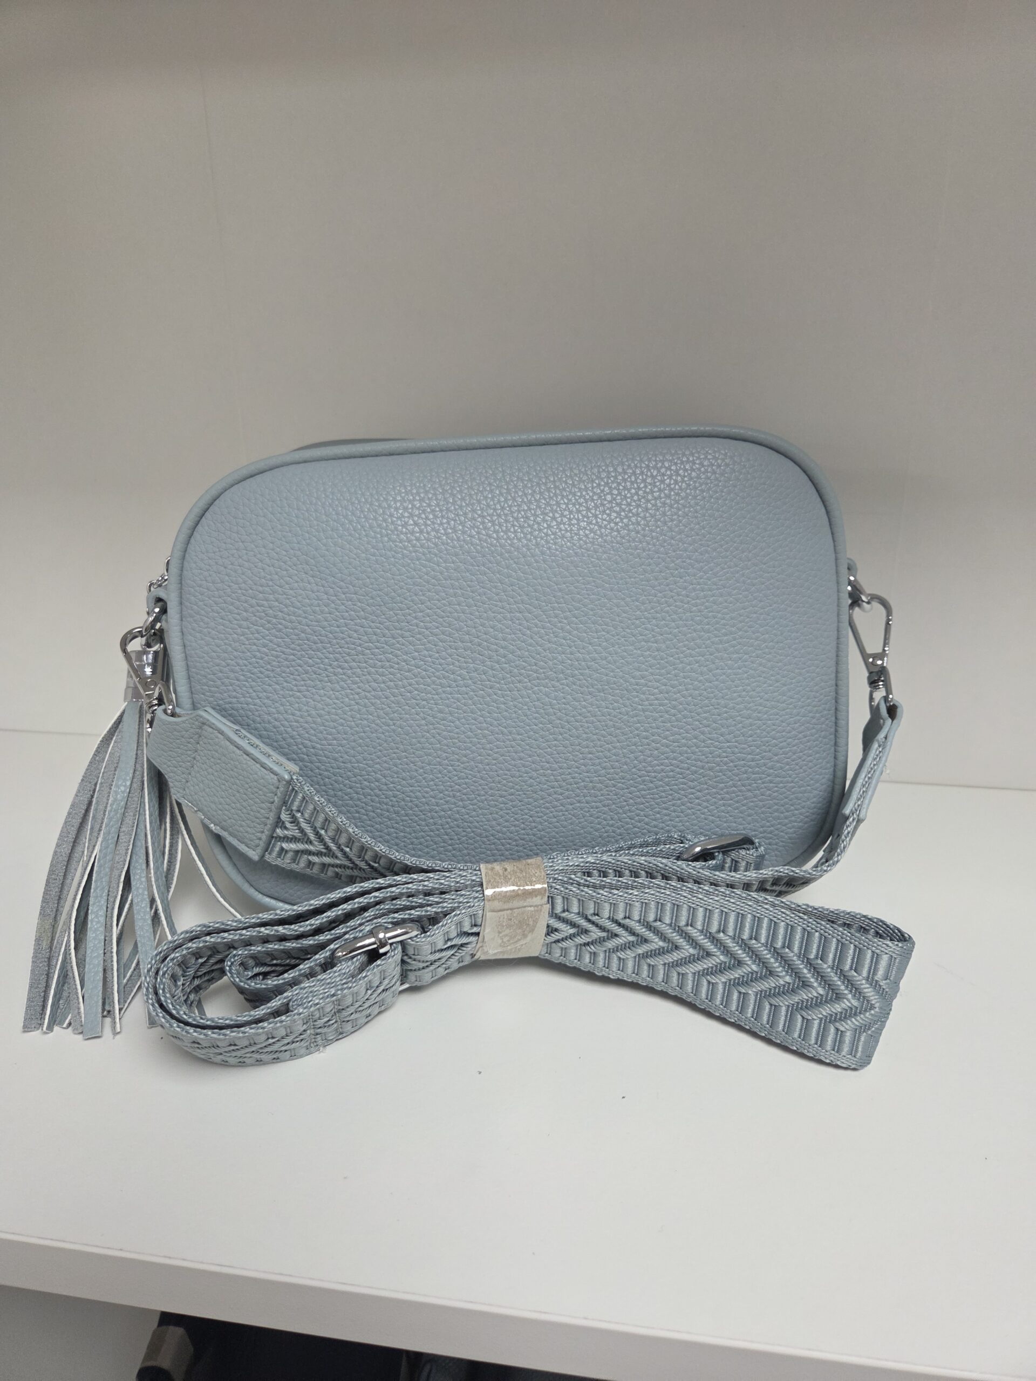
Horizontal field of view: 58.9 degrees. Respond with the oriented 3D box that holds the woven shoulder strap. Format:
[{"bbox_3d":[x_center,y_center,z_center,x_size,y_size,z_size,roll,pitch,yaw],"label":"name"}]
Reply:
[{"bbox_3d":[-0.003,0.034,0.290,0.291,0.111,0.121,-1,21,0],"label":"woven shoulder strap"}]

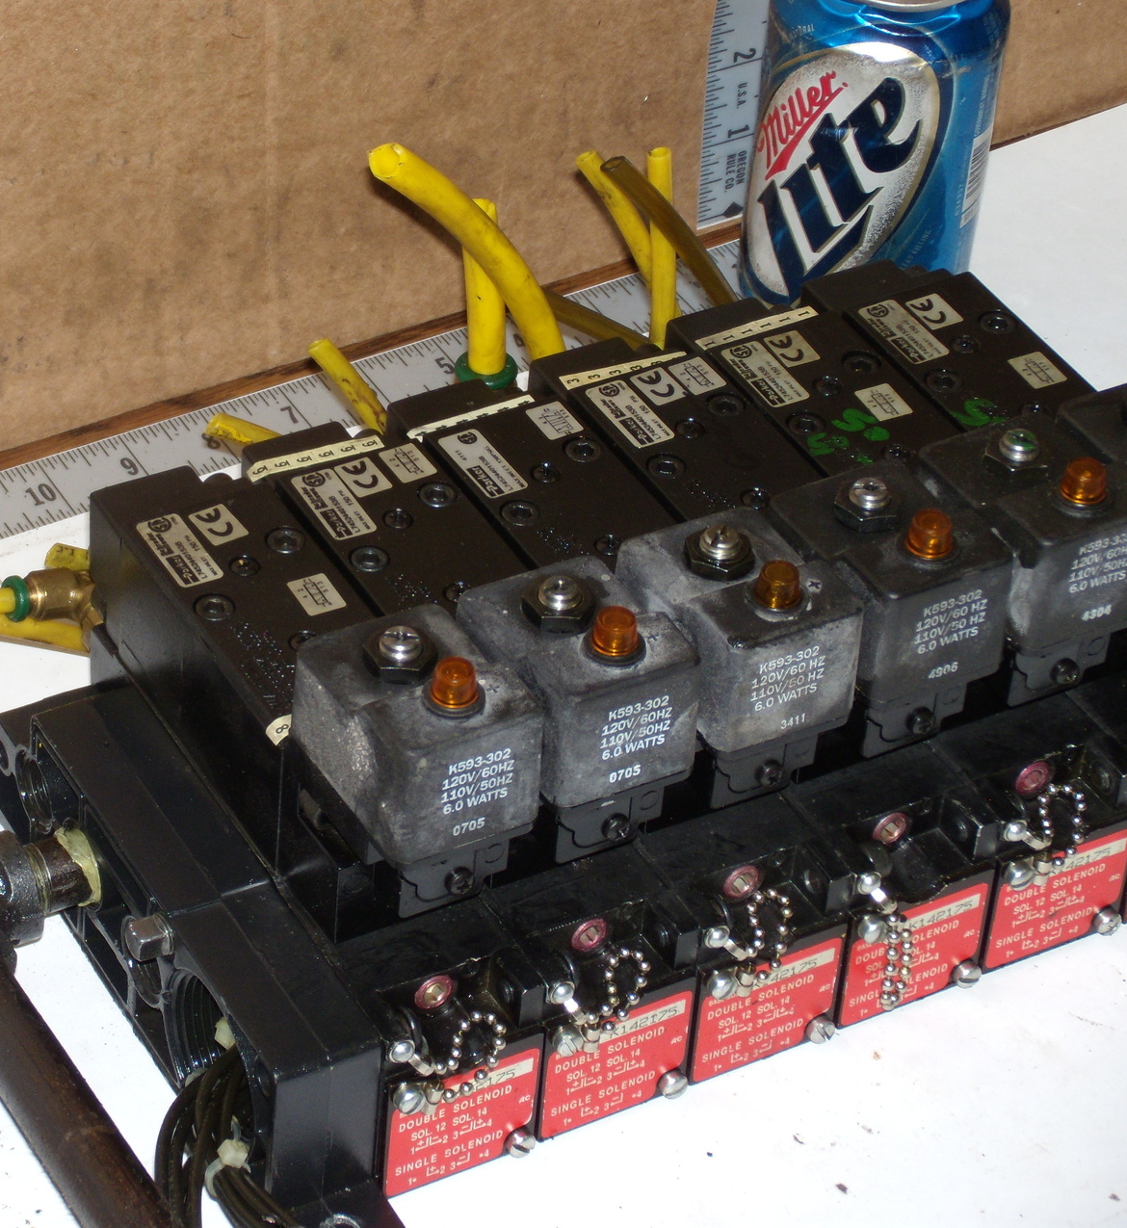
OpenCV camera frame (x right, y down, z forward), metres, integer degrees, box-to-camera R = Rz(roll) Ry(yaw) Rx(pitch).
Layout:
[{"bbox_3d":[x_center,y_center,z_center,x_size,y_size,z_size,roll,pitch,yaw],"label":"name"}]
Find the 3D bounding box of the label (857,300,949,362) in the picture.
[{"bbox_3d":[0.088,-0.073,0.990,0.011,0.001,0.026,-19,45,-25],"label":"label"}]

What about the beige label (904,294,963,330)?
[{"bbox_3d":[0.097,-0.079,0.997,0.010,0.001,0.013,-19,45,-24],"label":"beige label"}]

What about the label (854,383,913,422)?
[{"bbox_3d":[0.083,-0.054,0.985,0.010,0.001,0.013,-17,44,-21],"label":"label"}]

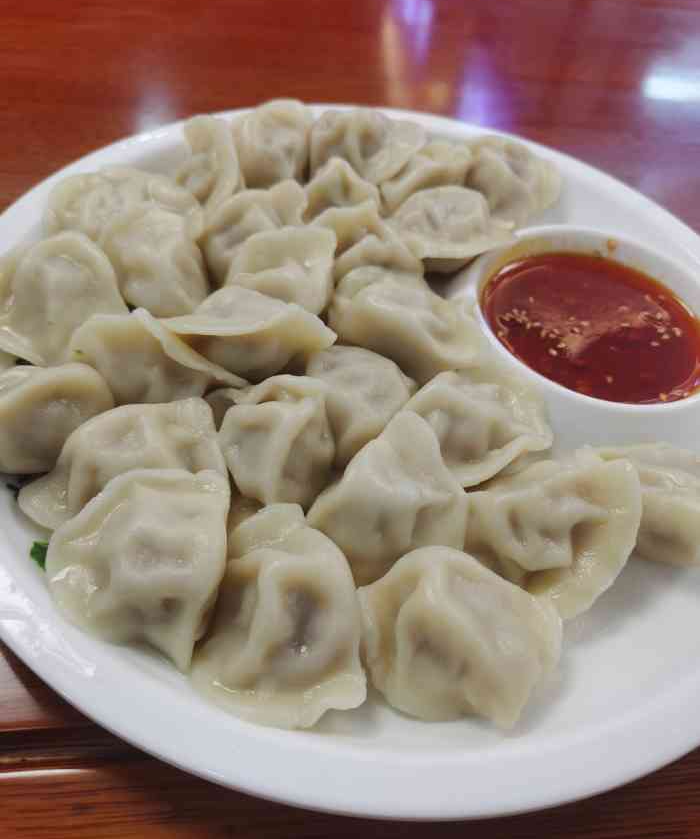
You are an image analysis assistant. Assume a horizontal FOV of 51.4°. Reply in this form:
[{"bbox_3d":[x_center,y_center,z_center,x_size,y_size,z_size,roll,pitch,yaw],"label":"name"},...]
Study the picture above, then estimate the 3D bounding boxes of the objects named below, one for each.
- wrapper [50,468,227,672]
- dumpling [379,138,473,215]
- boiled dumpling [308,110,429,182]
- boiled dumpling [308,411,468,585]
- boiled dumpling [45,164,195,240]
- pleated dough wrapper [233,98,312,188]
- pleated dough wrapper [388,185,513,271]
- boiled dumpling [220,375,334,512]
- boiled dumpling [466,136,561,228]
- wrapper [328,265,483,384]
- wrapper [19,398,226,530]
[{"bbox_3d":[-0.059,0.041,0.207,0.049,0.029,0.055,-1,52,-8],"label":"wrapper"},{"bbox_3d":[0.036,-0.110,0.331,0.048,0.028,0.040,-3,52,-9],"label":"dumpling"},{"bbox_3d":[0.009,-0.128,0.343,0.055,0.028,0.043,5,52,-3],"label":"boiled dumpling"},{"bbox_3d":[0.011,0.023,0.211,0.047,0.034,0.046,-5,53,-12],"label":"boiled dumpling"},{"bbox_3d":[-0.092,-0.087,0.298,0.061,0.026,0.040,9,52,0],"label":"boiled dumpling"},{"bbox_3d":[-0.035,-0.126,0.336,0.038,0.033,0.048,5,52,-3],"label":"pleated dough wrapper"},{"bbox_3d":[0.040,-0.075,0.285,0.051,0.026,0.040,4,51,-5],"label":"pleated dough wrapper"},{"bbox_3d":[-0.023,0.008,0.230,0.037,0.032,0.046,5,52,-3],"label":"boiled dumpling"},{"bbox_3d":[0.076,-0.111,0.340,0.041,0.029,0.054,-5,53,-11],"label":"boiled dumpling"},{"bbox_3d":[0.020,-0.036,0.268,0.038,0.029,0.060,-36,64,-29],"label":"wrapper"},{"bbox_3d":[-0.064,0.014,0.209,0.060,0.031,0.044,-4,53,-11],"label":"wrapper"}]

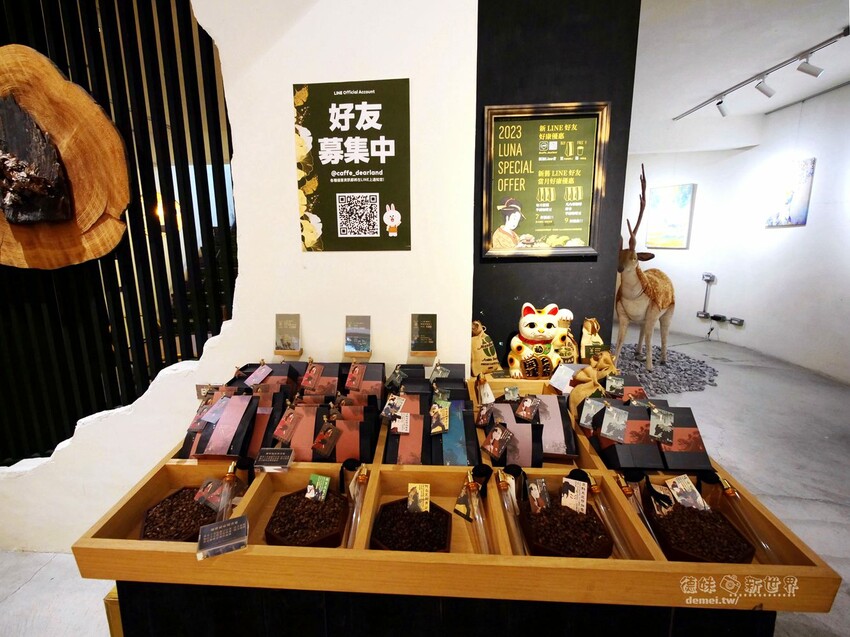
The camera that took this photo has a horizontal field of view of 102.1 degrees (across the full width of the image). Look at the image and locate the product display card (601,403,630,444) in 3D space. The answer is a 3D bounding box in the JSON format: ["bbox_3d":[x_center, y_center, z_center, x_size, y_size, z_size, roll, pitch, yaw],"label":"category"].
[{"bbox_3d":[0.500,0.280,0.905,0.055,0.085,0.006,9,-25,26],"label":"product display card"}]

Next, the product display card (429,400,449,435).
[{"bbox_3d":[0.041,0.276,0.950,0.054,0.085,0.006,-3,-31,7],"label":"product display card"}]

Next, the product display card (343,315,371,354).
[{"bbox_3d":[-0.258,0.061,1.328,0.097,0.143,0.010,0,3,5],"label":"product display card"}]

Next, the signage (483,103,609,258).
[{"bbox_3d":[0.413,-0.473,1.202,0.405,0.507,0.030,0,10,5],"label":"signage"}]

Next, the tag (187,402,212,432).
[{"bbox_3d":[-0.685,0.308,1.065,0.054,0.006,0.088,-2,44,14],"label":"tag"}]

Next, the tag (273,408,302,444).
[{"bbox_3d":[-0.379,0.296,0.950,0.054,0.085,0.006,23,-22,0],"label":"tag"}]

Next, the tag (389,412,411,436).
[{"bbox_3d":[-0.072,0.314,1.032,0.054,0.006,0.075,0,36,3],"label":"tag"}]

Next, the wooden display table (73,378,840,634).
[{"bbox_3d":[0.039,0.715,1.064,1.449,0.886,0.758,0,8,3],"label":"wooden display table"}]

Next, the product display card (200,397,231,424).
[{"bbox_3d":[-0.628,0.281,1.055,0.054,0.006,0.088,13,40,18],"label":"product display card"}]

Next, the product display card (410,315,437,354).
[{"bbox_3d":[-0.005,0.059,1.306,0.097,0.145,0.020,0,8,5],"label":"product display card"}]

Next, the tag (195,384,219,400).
[{"bbox_3d":[-0.649,0.222,1.030,0.080,0.054,0.006,2,-21,-7],"label":"tag"}]

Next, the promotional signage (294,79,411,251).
[{"bbox_3d":[-0.262,-0.549,1.261,0.420,0.594,0.006,0,8,5],"label":"promotional signage"}]

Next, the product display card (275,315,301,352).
[{"bbox_3d":[-0.538,0.055,1.352,0.097,0.143,0.010,0,3,5],"label":"product display card"}]

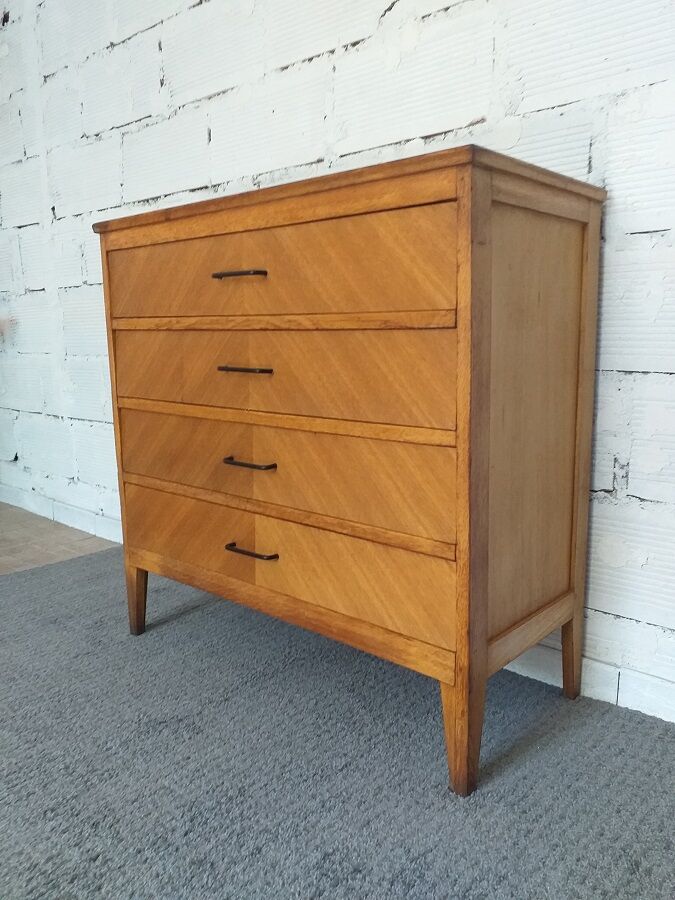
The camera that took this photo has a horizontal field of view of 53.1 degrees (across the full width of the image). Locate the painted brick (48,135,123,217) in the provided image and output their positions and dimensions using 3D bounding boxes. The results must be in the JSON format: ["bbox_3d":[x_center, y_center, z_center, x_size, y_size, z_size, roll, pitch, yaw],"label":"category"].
[{"bbox_3d":[-0.751,-0.863,2.146,0.412,0.209,0.110,8,14,39],"label":"painted brick"}]

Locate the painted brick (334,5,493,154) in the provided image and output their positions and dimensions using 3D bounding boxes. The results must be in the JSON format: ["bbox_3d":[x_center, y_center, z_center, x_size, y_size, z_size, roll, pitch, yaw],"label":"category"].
[{"bbox_3d":[0.172,-0.740,1.384,0.374,0.209,0.110,8,14,39],"label":"painted brick"}]

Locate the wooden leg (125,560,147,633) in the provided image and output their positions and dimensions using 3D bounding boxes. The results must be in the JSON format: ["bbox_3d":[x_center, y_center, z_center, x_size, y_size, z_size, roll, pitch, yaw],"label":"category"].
[{"bbox_3d":[-0.461,0.348,1.589,0.043,0.181,0.040,8,14,39],"label":"wooden leg"}]

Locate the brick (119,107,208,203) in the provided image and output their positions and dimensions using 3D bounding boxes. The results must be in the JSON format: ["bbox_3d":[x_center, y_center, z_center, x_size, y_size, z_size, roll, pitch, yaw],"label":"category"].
[{"bbox_3d":[-0.440,-0.822,1.889,0.389,0.209,0.110,8,14,39],"label":"brick"}]

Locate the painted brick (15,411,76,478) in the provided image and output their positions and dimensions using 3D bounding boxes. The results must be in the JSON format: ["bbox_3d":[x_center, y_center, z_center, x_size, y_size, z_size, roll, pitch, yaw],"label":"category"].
[{"bbox_3d":[-1.086,-0.035,2.614,0.423,0.221,0.110,8,14,39],"label":"painted brick"}]

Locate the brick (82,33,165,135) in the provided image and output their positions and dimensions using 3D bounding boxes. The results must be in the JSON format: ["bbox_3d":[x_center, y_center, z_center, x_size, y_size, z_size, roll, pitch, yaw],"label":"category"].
[{"bbox_3d":[-0.585,-1.051,1.963,0.409,0.207,0.110,8,14,39],"label":"brick"}]

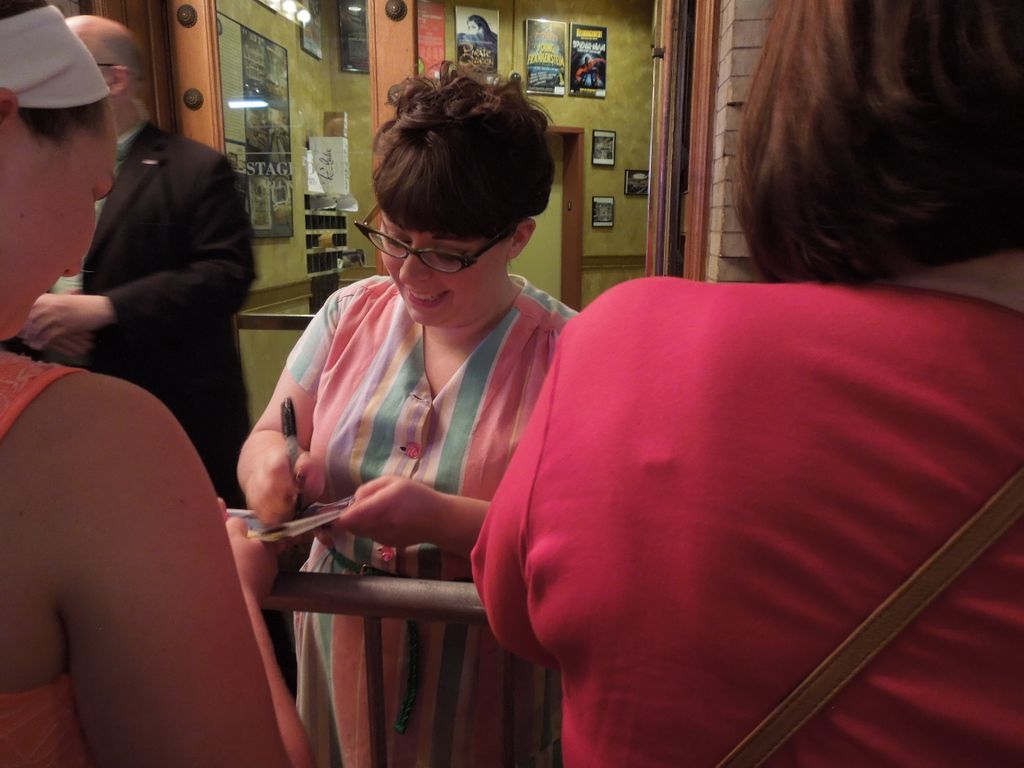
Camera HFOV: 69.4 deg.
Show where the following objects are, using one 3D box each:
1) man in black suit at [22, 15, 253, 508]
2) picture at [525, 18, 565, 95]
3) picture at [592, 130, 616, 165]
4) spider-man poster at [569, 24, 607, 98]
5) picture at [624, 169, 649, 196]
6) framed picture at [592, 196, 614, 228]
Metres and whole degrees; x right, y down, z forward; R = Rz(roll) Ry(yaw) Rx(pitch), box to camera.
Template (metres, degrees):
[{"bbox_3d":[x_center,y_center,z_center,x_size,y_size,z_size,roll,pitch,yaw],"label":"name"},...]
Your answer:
[{"bbox_3d":[-0.828,0.084,1.711,0.560,1.820,0.450,6,14,27],"label":"man in black suit"},{"bbox_3d":[0.280,-2.685,6.112,0.360,0.575,0.025,-5,13,-23],"label":"picture"},{"bbox_3d":[0.807,-2.067,6.486,0.228,0.290,0.025,-5,13,-23],"label":"picture"},{"bbox_3d":[0.646,-2.730,6.269,0.360,0.575,0.025,-5,13,-23],"label":"spider-man poster"},{"bbox_3d":[1.133,-1.817,6.688,0.267,0.215,0.025,-5,13,-23],"label":"picture"},{"bbox_3d":[0.812,-1.532,6.604,0.217,0.267,0.025,-5,13,-23],"label":"framed picture"}]

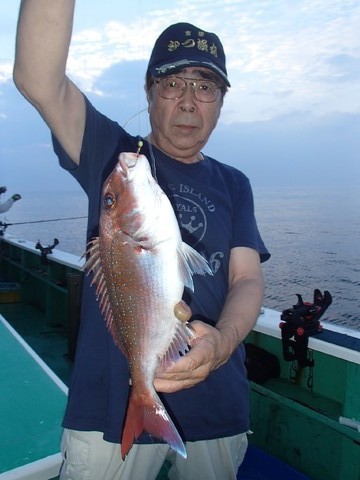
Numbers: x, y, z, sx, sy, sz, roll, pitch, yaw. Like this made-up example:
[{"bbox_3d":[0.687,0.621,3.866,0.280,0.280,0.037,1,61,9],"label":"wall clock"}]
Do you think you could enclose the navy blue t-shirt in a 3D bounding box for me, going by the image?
[{"bbox_3d":[-0.028,0.055,0.900,0.500,0.730,0.300,-2,8,-12],"label":"navy blue t-shirt"}]

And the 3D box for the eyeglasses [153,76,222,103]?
[{"bbox_3d":[0.006,-0.309,0.836,0.138,0.050,0.140,1,10,-9],"label":"eyeglasses"}]

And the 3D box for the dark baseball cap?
[{"bbox_3d":[0.017,-0.397,0.850,0.178,0.152,0.262,1,10,-9],"label":"dark baseball cap"}]

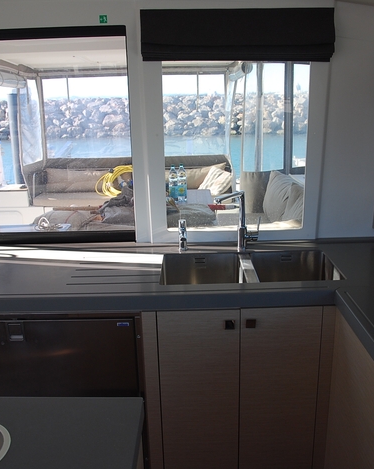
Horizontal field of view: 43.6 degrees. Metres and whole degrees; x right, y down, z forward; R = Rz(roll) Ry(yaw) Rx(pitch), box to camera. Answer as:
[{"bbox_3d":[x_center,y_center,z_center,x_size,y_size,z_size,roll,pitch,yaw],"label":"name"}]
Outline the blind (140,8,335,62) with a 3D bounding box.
[{"bbox_3d":[0.225,-0.893,2.100,0.858,0.214,0.060,-1,16,0],"label":"blind"}]

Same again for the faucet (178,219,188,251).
[{"bbox_3d":[-0.024,0.014,2.219,0.045,0.150,0.110,-1,16,0],"label":"faucet"}]

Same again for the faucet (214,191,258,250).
[{"bbox_3d":[0.223,-0.042,2.138,0.250,0.290,0.085,-16,22,-42],"label":"faucet"}]

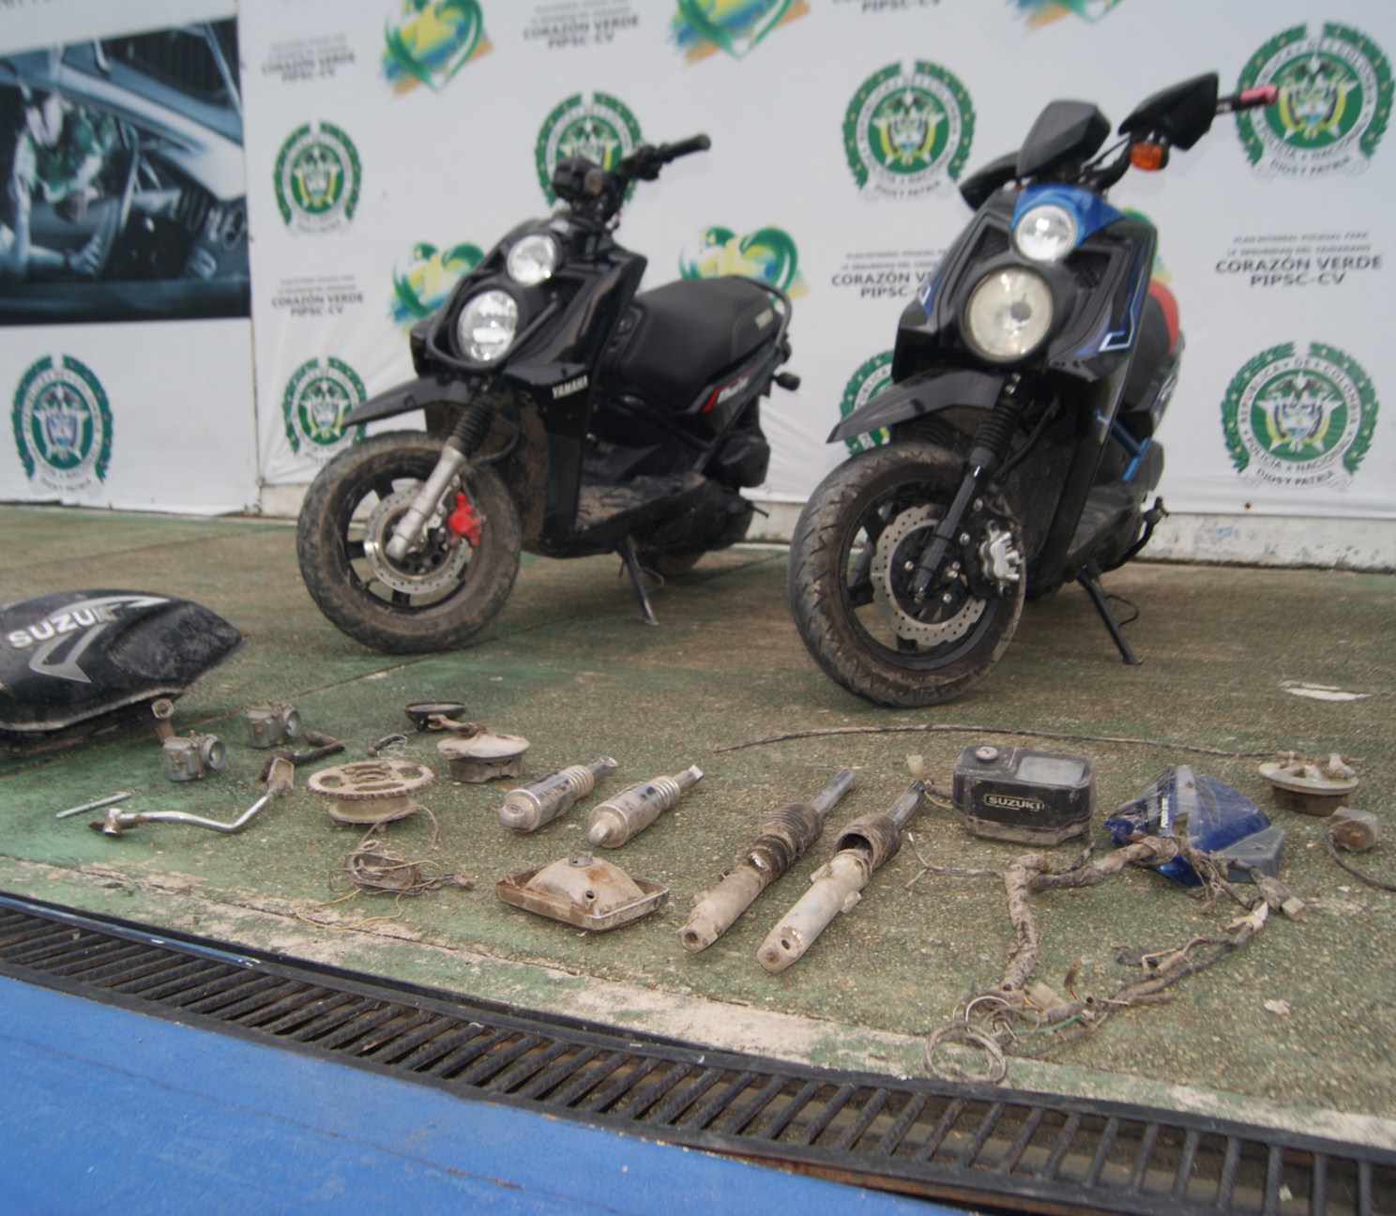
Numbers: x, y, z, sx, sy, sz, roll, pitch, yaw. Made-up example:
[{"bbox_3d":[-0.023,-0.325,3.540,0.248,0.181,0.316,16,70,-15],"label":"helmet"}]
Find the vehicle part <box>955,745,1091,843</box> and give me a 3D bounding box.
[{"bbox_3d":[0.422,0.242,1.766,0.158,0.090,0.105,4,10,22],"label":"vehicle part"}]

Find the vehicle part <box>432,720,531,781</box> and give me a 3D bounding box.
[{"bbox_3d":[-0.319,0.208,2.024,0.136,0.063,0.136,0,9,0],"label":"vehicle part"}]

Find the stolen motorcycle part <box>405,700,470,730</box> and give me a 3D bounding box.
[{"bbox_3d":[-0.434,0.177,2.268,0.107,0.045,0.105,0,9,0],"label":"stolen motorcycle part"}]

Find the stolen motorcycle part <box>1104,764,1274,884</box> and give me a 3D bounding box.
[{"bbox_3d":[0.567,0.256,1.594,0.190,0.110,0.190,0,9,0],"label":"stolen motorcycle part"}]

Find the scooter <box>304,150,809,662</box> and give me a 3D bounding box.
[{"bbox_3d":[-0.213,-0.529,3.455,0.720,1.080,1.830,4,10,24],"label":"scooter"}]

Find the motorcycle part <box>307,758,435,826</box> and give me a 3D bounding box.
[{"bbox_3d":[-0.425,0.243,1.780,0.164,0.062,0.164,0,9,0],"label":"motorcycle part"}]

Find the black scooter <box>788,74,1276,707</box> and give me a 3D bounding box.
[{"bbox_3d":[0.730,-0.469,2.913,0.780,1.130,1.860,12,13,25],"label":"black scooter"}]

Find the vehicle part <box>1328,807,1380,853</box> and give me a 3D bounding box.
[{"bbox_3d":[0.832,0.274,1.723,0.058,0.045,0.052,5,10,25],"label":"vehicle part"}]

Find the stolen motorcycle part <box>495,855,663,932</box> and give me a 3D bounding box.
[{"bbox_3d":[-0.129,0.296,1.507,0.157,0.058,0.124,8,12,40],"label":"stolen motorcycle part"}]

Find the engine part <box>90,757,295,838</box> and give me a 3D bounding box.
[{"bbox_3d":[-0.649,0.252,1.798,0.272,0.045,0.160,-6,11,-33],"label":"engine part"}]

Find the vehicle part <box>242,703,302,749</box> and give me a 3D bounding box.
[{"bbox_3d":[-0.669,0.181,2.172,0.085,0.065,0.060,4,10,20],"label":"vehicle part"}]

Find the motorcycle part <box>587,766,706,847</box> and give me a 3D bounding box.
[{"bbox_3d":[-0.059,0.249,1.764,0.055,0.055,0.312,4,10,23],"label":"motorcycle part"}]

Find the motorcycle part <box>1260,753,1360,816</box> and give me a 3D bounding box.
[{"bbox_3d":[0.830,0.231,1.845,0.132,0.075,0.132,0,9,0],"label":"motorcycle part"}]

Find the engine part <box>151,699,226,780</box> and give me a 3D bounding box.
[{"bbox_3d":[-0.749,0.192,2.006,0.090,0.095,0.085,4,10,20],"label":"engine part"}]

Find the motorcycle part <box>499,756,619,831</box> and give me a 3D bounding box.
[{"bbox_3d":[-0.178,0.239,1.829,0.055,0.055,0.300,4,10,25],"label":"motorcycle part"}]

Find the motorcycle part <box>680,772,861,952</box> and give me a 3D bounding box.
[{"bbox_3d":[0.102,0.270,1.598,0.066,0.063,0.610,4,9,21],"label":"motorcycle part"}]

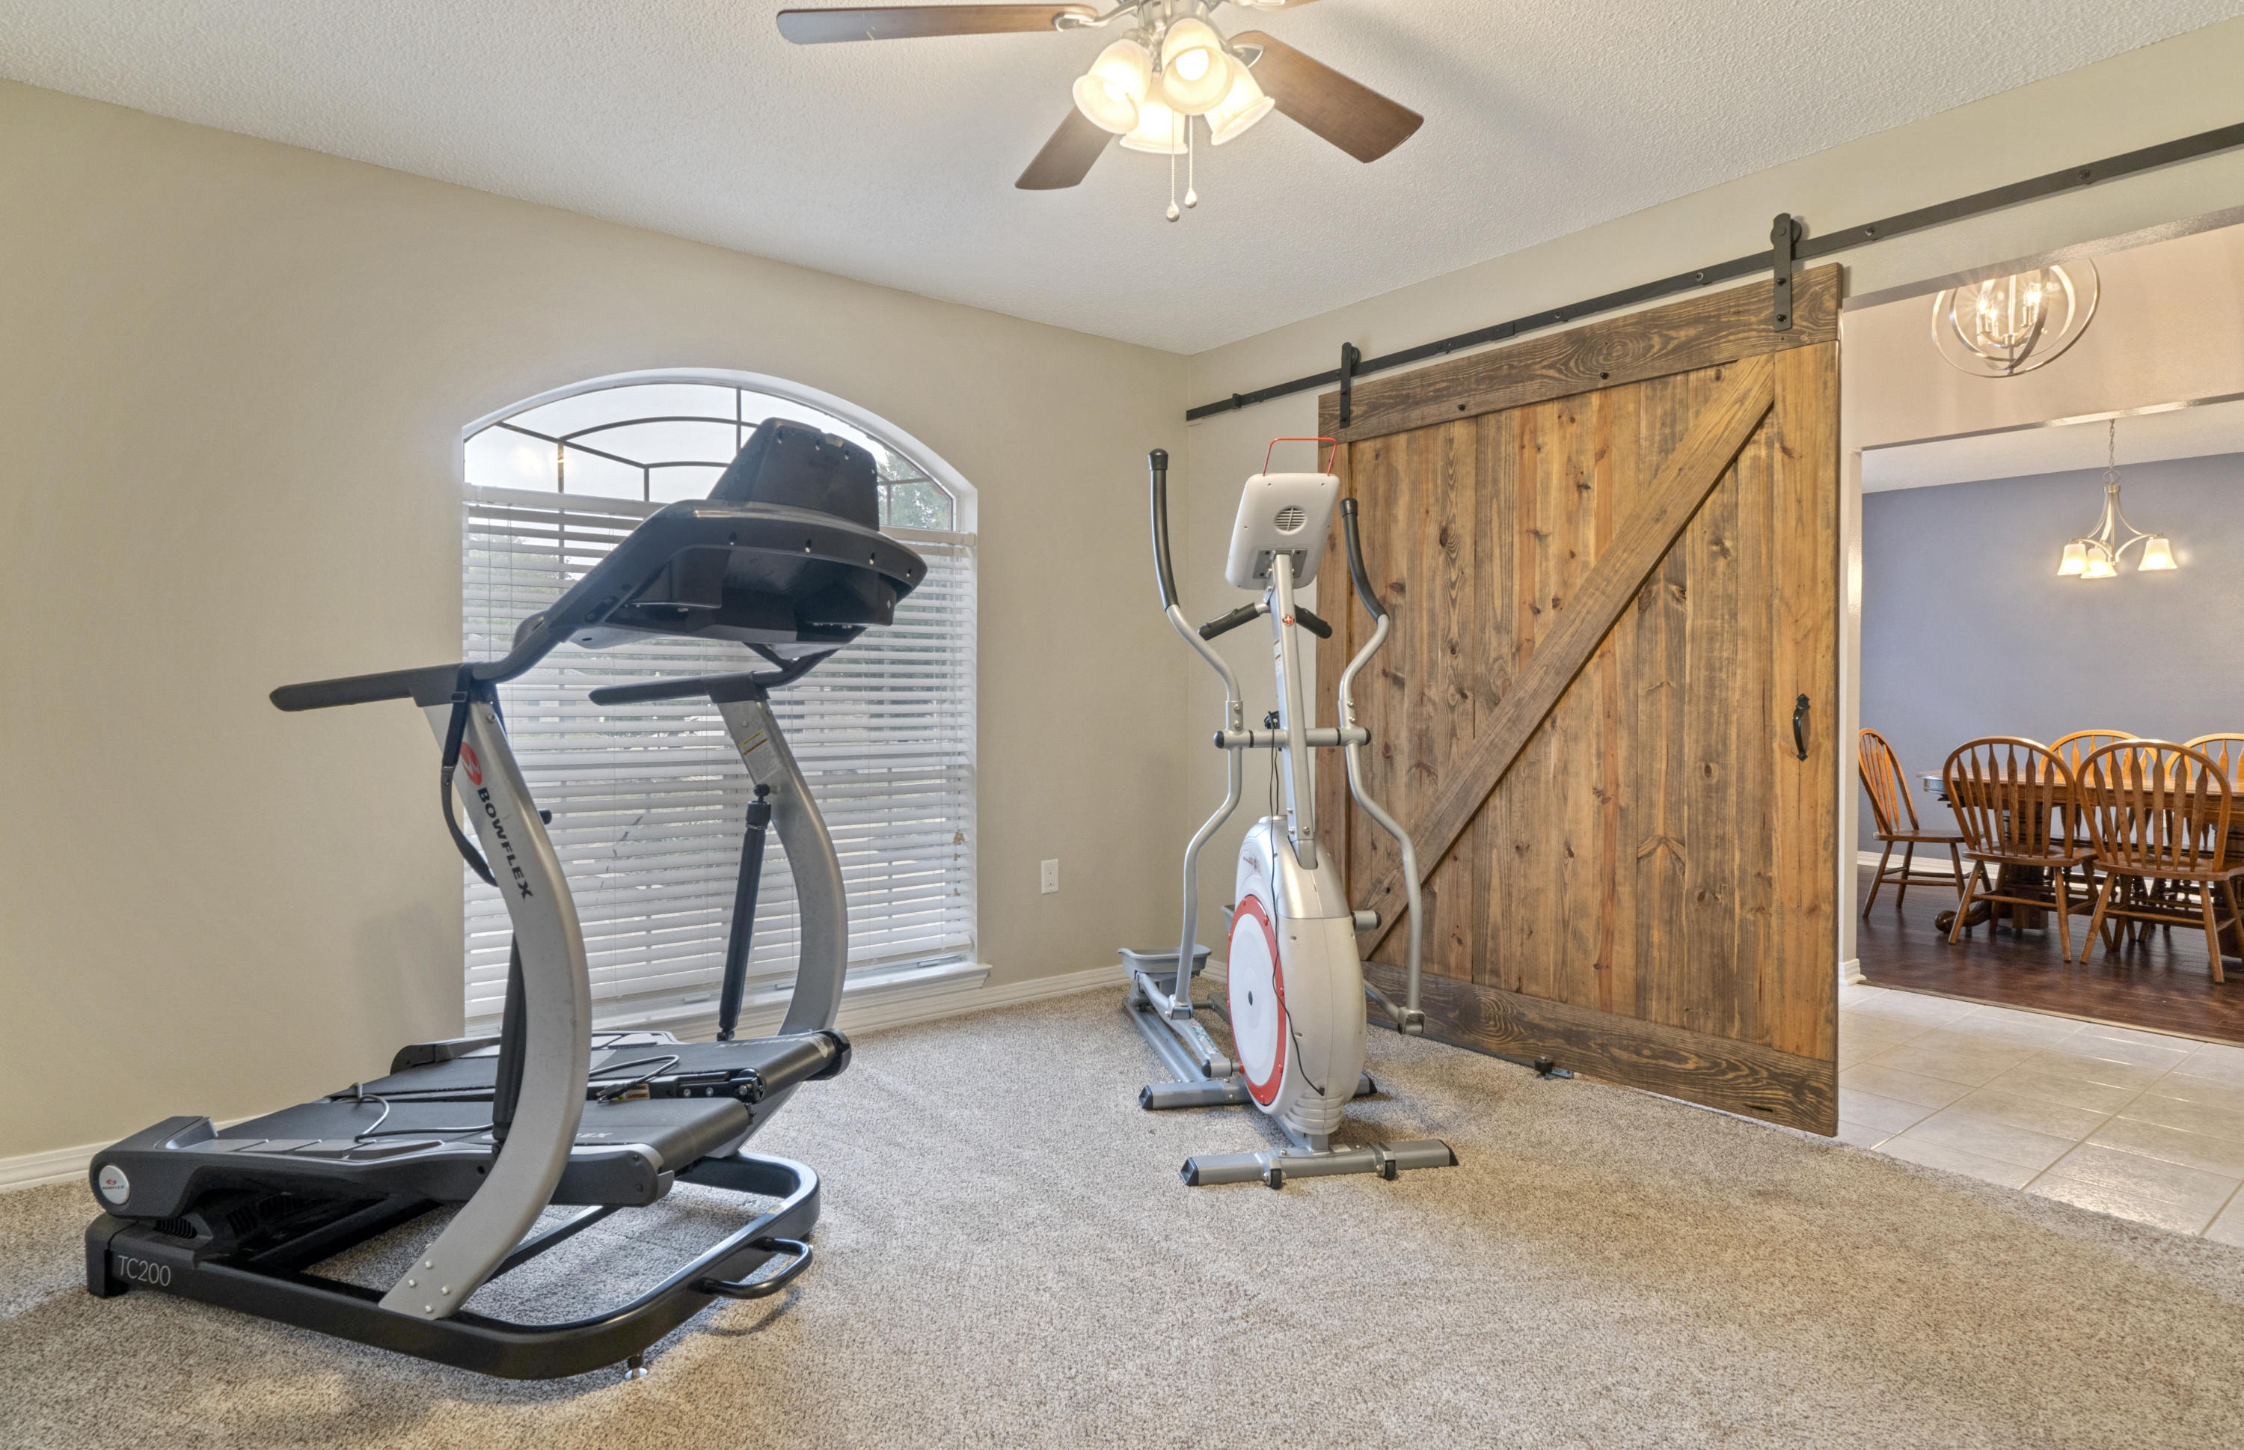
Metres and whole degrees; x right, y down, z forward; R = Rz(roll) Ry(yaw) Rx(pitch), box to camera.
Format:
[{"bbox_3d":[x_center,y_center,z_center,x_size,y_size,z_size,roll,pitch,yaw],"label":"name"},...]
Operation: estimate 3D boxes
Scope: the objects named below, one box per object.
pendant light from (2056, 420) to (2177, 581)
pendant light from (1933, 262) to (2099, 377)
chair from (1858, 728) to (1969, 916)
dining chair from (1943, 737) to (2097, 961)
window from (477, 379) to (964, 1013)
[{"bbox_3d":[4.485,-1.050,5.066,0.450,0.800,0.450,-1,2,-43],"label":"pendant light"},{"bbox_3d":[2.527,-1.231,3.173,0.410,0.490,0.410,-1,2,-43],"label":"pendant light"},{"bbox_3d":[3.941,0.484,5.446,0.460,0.920,0.530,-1,2,-43],"label":"chair"},{"bbox_3d":[3.886,0.496,4.828,0.530,0.920,0.470,-1,1,-36],"label":"dining chair"},{"bbox_3d":[-1.138,-0.110,3.442,1.560,1.880,0.140,-1,1,-37],"label":"window"}]

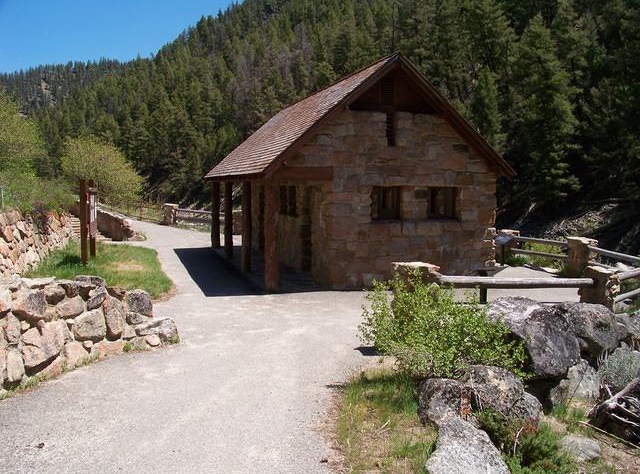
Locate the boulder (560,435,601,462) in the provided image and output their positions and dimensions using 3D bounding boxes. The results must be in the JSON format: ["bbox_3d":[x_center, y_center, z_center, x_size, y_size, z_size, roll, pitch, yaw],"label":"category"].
[{"bbox_3d":[1.835,1.495,4.300,0.290,0.170,0.240,2,5,23],"label":"boulder"}]

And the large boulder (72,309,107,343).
[{"bbox_3d":[-2.664,1.023,7.050,0.390,0.350,0.350,-2,5,-21],"label":"large boulder"}]

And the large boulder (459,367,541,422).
[{"bbox_3d":[1.467,1.263,4.950,0.650,0.380,0.500,1,5,17],"label":"large boulder"}]

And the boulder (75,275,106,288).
[{"bbox_3d":[-2.746,0.532,7.300,0.380,0.170,0.340,-2,5,-21],"label":"boulder"}]

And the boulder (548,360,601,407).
[{"bbox_3d":[2.795,1.598,6.700,0.540,0.440,0.480,2,5,23],"label":"boulder"}]

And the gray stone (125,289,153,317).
[{"bbox_3d":[-2.172,0.796,7.300,0.320,0.320,0.270,-3,6,-30],"label":"gray stone"}]

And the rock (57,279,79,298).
[{"bbox_3d":[-2.835,0.578,6.850,0.250,0.200,0.240,-2,5,-23],"label":"rock"}]

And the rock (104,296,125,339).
[{"bbox_3d":[-2.243,0.876,6.662,0.210,0.480,0.220,3,6,35],"label":"rock"}]

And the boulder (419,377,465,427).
[{"bbox_3d":[0.935,1.260,4.700,0.360,0.320,0.360,1,5,11],"label":"boulder"}]

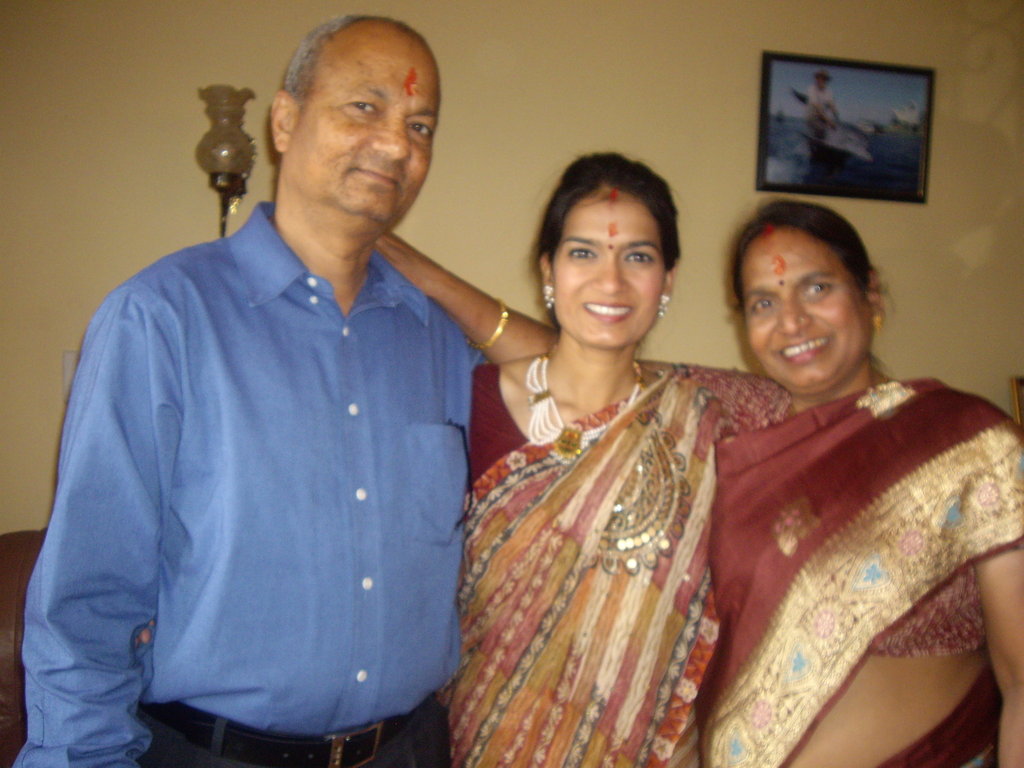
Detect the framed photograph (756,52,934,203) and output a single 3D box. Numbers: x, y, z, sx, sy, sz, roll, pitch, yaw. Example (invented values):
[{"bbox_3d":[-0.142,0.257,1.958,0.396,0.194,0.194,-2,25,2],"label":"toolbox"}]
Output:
[{"bbox_3d":[0.693,-0.529,2.330,0.386,0.284,0.020,2,3,-10],"label":"framed photograph"}]

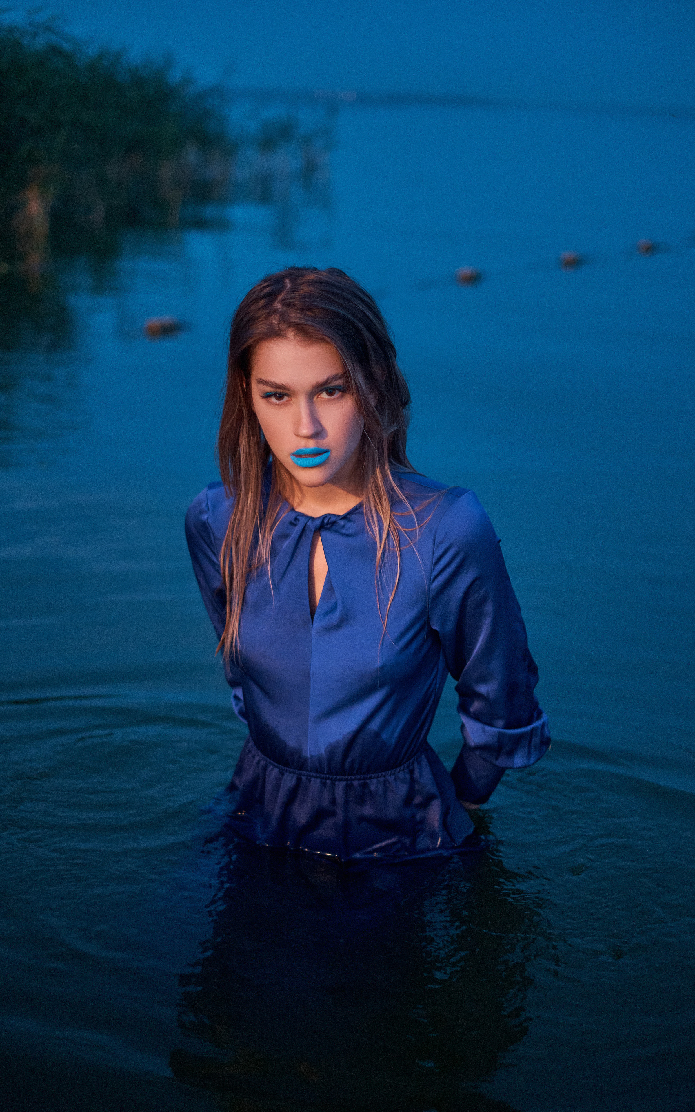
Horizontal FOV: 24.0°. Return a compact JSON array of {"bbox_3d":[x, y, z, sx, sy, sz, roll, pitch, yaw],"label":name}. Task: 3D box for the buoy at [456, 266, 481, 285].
[{"bbox_3d":[0.668,-1.549,9.061,0.125,0.100,0.135,11,18,28],"label":"buoy"}]

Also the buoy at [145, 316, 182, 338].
[{"bbox_3d":[-0.751,-0.929,6.640,0.125,0.100,0.135,11,18,28],"label":"buoy"}]

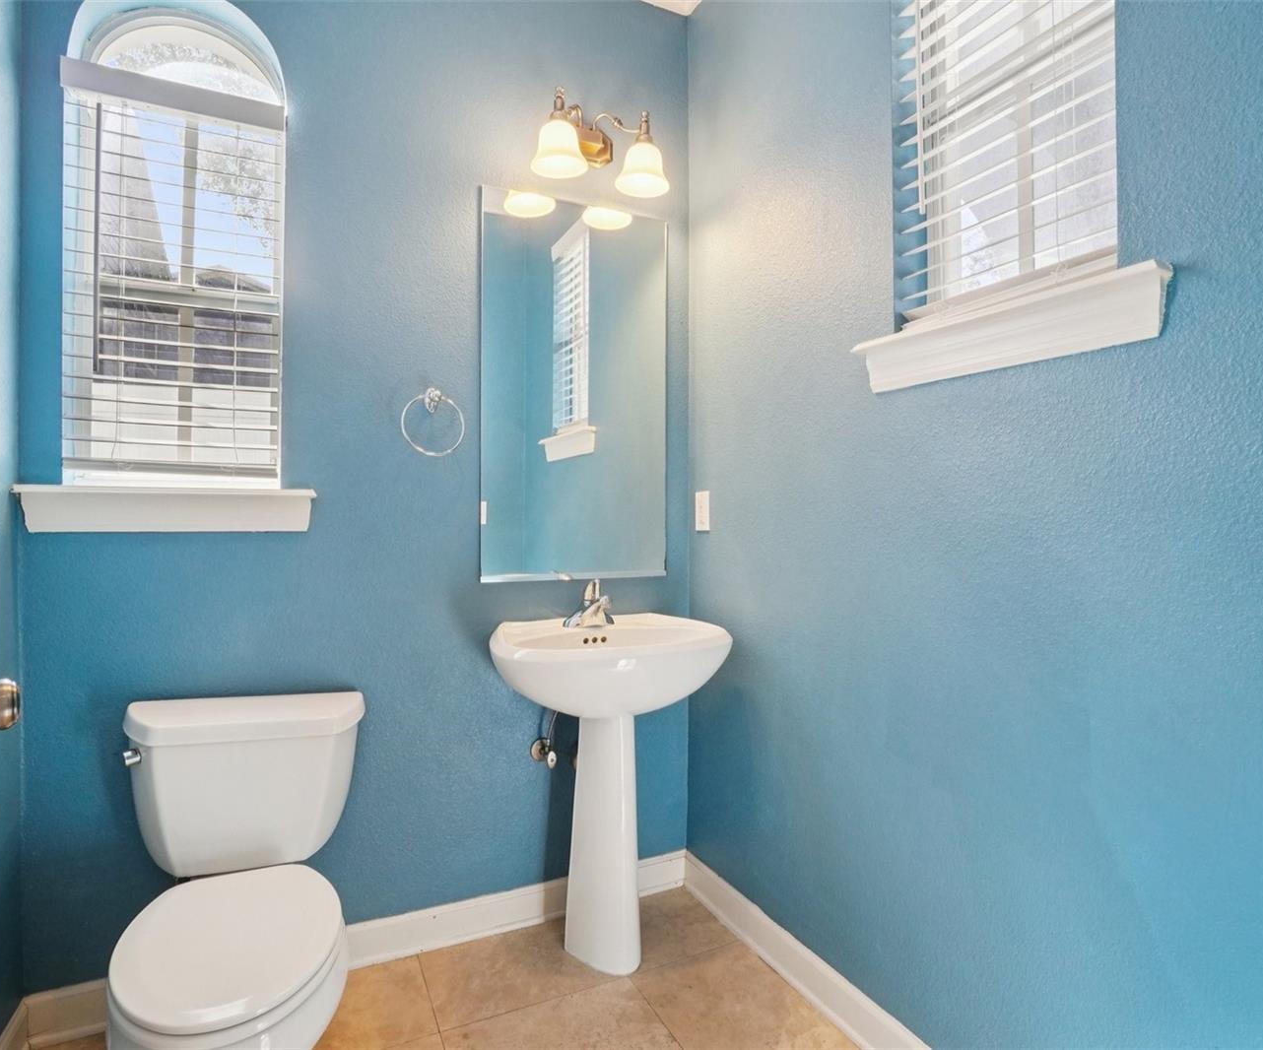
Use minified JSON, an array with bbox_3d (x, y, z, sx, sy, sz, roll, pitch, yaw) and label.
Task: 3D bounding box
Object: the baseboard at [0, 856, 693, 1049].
[{"bbox_3d":[-0.563,1.070,1.730,1.613,0.116,0.018,0,0,-24],"label":"baseboard"}]

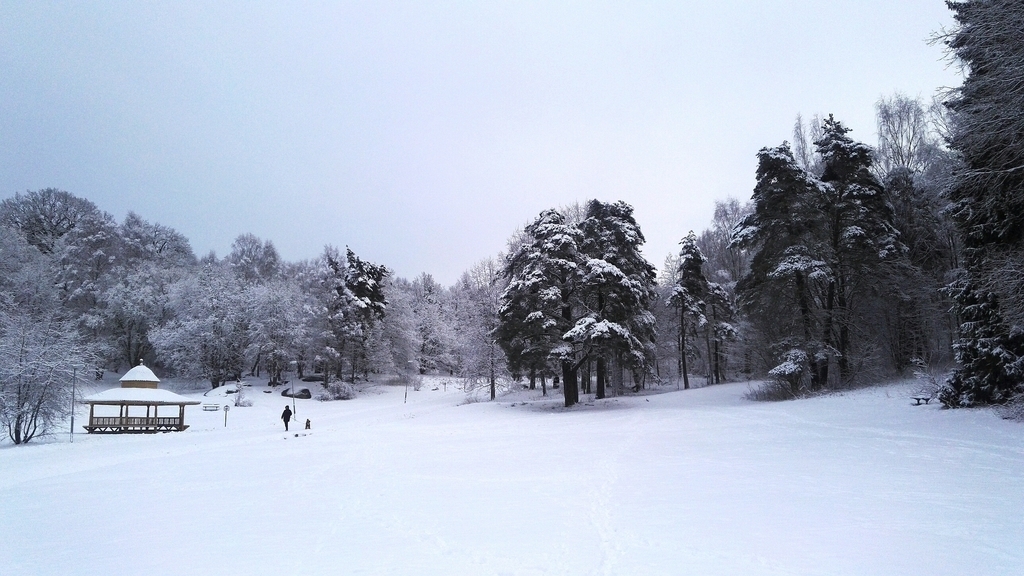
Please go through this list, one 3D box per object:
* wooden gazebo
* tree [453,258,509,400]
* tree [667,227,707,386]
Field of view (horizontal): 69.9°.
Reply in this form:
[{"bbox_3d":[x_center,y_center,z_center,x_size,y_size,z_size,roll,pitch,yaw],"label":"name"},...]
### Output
[{"bbox_3d":[-26.952,7.904,53.330,7.800,4.950,7.410,4,-9,-26],"label":"wooden gazebo"},{"bbox_3d":[-3.032,4.370,79.136,6.600,15.370,6.400,0,-8,0],"label":"tree"},{"bbox_3d":[20.804,2.531,87.401,5.000,18.960,4.900,0,-8,0],"label":"tree"}]

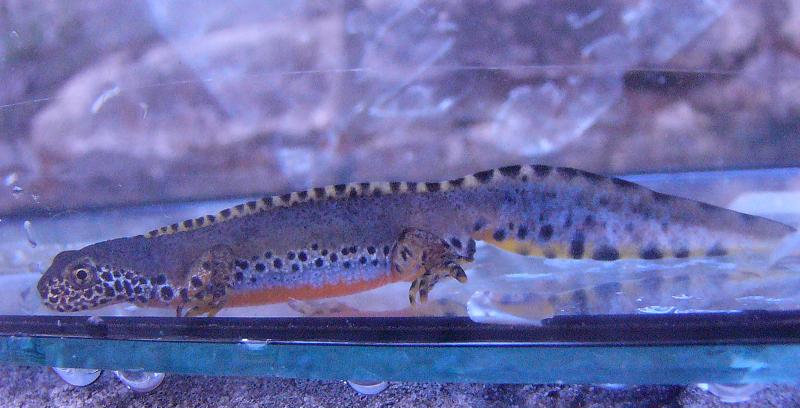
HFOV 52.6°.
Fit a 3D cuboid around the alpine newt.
[{"bbox_3d":[0.002,0.004,0.091,0.085,0.015,0.016,-6,10,0],"label":"alpine newt"}]

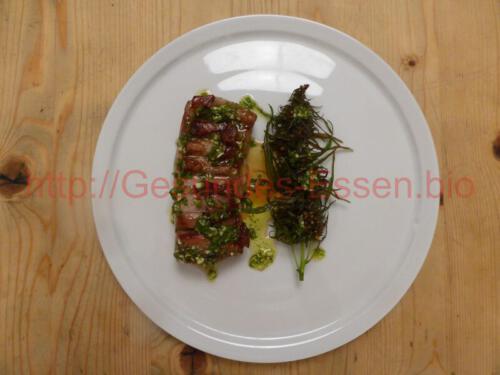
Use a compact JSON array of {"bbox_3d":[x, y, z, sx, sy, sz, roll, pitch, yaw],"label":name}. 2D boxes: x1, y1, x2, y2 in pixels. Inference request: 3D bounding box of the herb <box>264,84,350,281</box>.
[{"bbox_3d":[0.052,-0.004,0.325,0.075,0.032,0.174,1,88,0],"label":"herb"}]

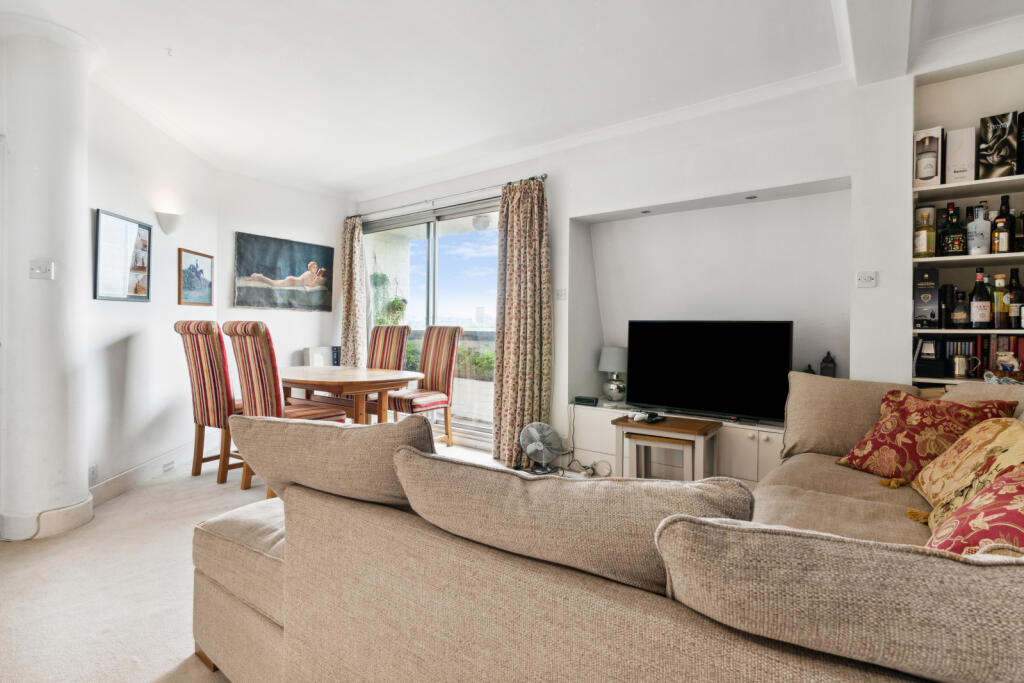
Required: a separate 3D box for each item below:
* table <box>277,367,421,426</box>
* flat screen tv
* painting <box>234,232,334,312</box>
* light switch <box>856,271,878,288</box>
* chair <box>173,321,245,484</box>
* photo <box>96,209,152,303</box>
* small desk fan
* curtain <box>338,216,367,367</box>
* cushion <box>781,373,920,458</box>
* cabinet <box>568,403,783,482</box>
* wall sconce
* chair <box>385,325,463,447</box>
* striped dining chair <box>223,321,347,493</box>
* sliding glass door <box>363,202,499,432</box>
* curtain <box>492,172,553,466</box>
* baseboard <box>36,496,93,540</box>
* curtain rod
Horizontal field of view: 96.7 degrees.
[{"bbox_3d":[-1.360,0.569,3.340,1.470,0.710,0.880,1,1,33],"label":"table"},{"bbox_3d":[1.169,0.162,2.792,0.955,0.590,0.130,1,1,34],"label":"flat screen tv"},{"bbox_3d":[-2.110,-0.626,4.292,0.030,0.645,0.915,5,4,37],"label":"painting"},{"bbox_3d":[1.846,-0.322,2.359,0.088,0.087,0.012,2,2,35],"label":"light switch"},{"bbox_3d":[-1.940,0.396,3.210,0.450,1.060,0.580,1,1,35],"label":"chair"},{"bbox_3d":[-2.311,-0.486,2.717,0.025,0.500,0.435,2,1,-7],"label":"photo"},{"bbox_3d":[0.205,0.751,3.200,0.290,0.350,0.210,1,1,22],"label":"small desk fan"},{"bbox_3d":[-1.612,-0.184,4.684,0.380,2.140,0.130,2,2,35],"label":"curtain"},{"bbox_3d":[1.586,0.353,2.142,0.500,0.400,0.160,2,-10,35],"label":"cushion"},{"bbox_3d":[1.207,0.693,3.042,1.600,0.470,0.500,1,1,34],"label":"cabinet"},{"bbox_3d":[-2.400,-0.832,3.190,0.095,0.155,0.205,0,1,-10],"label":"wall sconce"},{"bbox_3d":[-0.777,0.395,3.870,0.420,1.060,0.620,2,2,35],"label":"chair"},{"bbox_3d":[-1.430,0.401,2.867,0.450,1.060,0.580,1,1,39],"label":"striped dining chair"},{"bbox_3d":[-0.792,-0.225,4.301,2.100,2.040,0.100,2,2,35],"label":"sliding glass door"},{"bbox_3d":[0.091,-0.136,3.483,0.460,2.130,0.140,2,2,35],"label":"curtain"},{"bbox_3d":[-2.265,0.885,2.325,0.080,0.130,0.270,1,1,22],"label":"baseboard"},{"bbox_3d":[-0.685,-1.218,3.898,2.262,0.055,0.070,1,1,34],"label":"curtain rod"}]

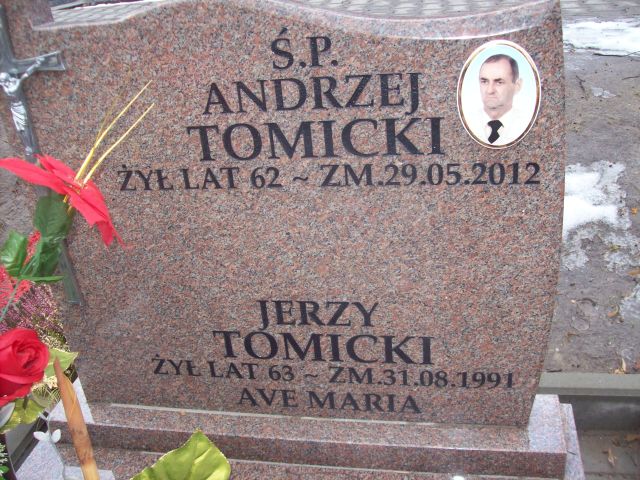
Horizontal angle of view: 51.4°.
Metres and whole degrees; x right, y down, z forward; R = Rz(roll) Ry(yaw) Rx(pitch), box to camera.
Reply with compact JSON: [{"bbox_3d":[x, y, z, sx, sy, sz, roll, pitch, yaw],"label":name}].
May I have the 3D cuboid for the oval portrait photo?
[{"bbox_3d":[0.237,-0.191,0.882,0.108,0.147,0.009,-4,26,13],"label":"oval portrait photo"}]

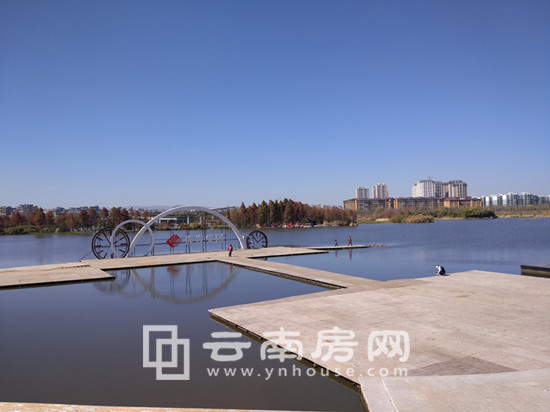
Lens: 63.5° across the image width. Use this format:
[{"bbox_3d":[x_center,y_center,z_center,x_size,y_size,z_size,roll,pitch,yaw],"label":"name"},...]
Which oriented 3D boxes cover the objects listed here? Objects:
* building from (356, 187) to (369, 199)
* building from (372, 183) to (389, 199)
[{"bbox_3d":[195.000,-14.000,990.000,25.000,58.000,19.000,0,-1,-3],"label":"building"},{"bbox_3d":[213.500,-16.500,905.000,28.000,61.000,20.000,0,-1,-3],"label":"building"}]

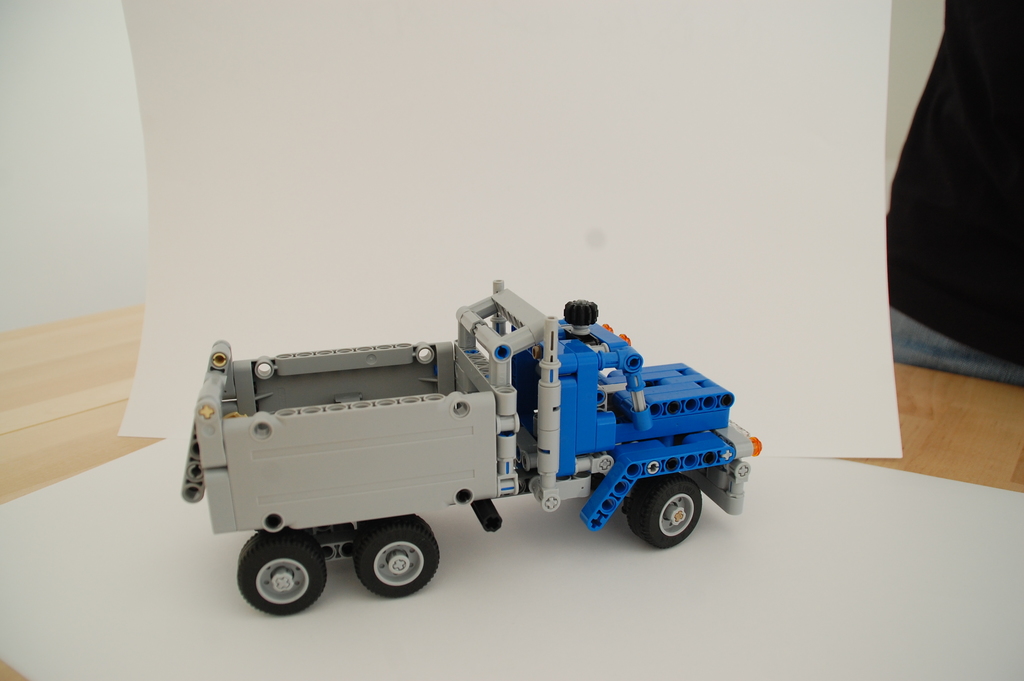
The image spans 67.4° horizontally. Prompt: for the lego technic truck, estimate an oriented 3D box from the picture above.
[{"bbox_3d":[-0.015,0.033,0.300,0.219,0.100,0.073,-5,17,-16],"label":"lego technic truck"}]

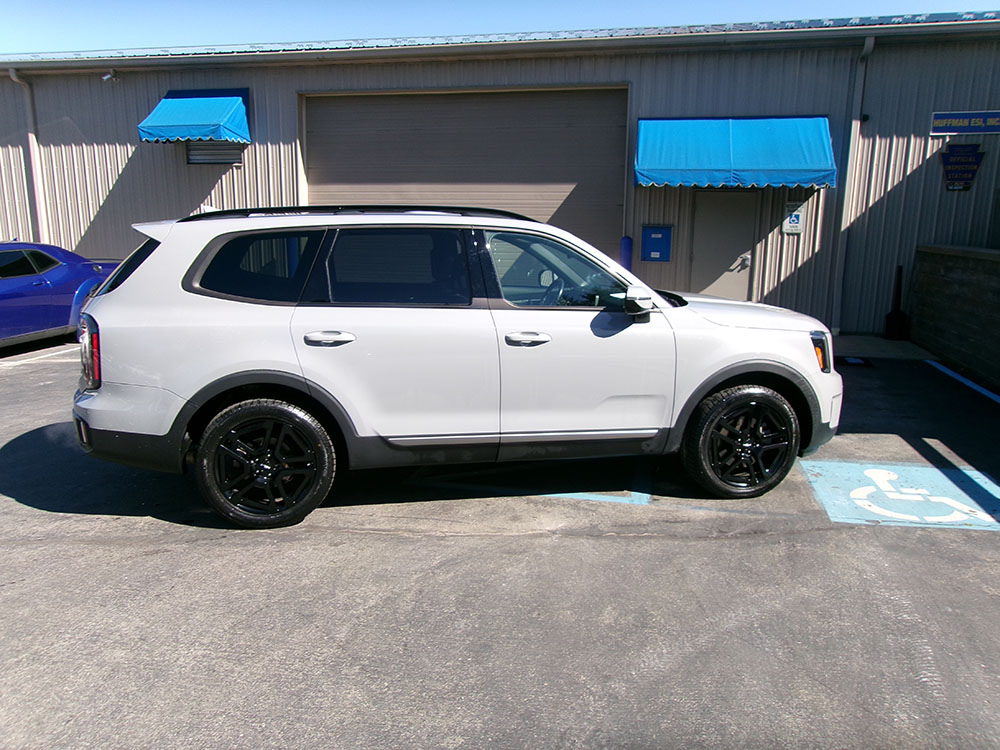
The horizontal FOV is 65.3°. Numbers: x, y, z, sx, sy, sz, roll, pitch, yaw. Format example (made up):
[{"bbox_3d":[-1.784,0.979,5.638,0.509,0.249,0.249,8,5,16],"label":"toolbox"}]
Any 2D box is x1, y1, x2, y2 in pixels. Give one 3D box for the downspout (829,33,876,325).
[{"bbox_3d":[5.127,-2.624,11.309,0.120,4.200,0.520,3,13,12],"label":"downspout"}]

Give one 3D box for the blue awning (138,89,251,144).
[{"bbox_3d":[-5.099,-4.355,13.046,1.500,0.900,0.880,3,13,12],"label":"blue awning"}]

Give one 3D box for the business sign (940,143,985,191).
[{"bbox_3d":[6.590,-2.966,11.146,0.590,0.660,0.050,3,13,12],"label":"business sign"}]

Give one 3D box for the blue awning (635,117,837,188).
[{"bbox_3d":[3.373,-3.252,11.327,2.720,1.030,0.980,3,13,12],"label":"blue awning"}]

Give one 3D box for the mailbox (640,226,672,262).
[{"bbox_3d":[2.450,-2.052,12.216,0.460,0.560,0.180,3,13,12],"label":"mailbox"}]

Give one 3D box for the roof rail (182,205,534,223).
[{"bbox_3d":[-0.793,-0.921,4.511,2.080,0.110,0.060,-1,12,-10],"label":"roof rail"}]

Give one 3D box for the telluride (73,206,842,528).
[{"bbox_3d":[-0.150,-0.231,5.409,5.000,1.790,2.030,-1,12,-10],"label":"telluride"}]

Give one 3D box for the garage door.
[{"bbox_3d":[-0.661,-2.751,12.985,5.400,3.680,0.080,3,13,12],"label":"garage door"}]

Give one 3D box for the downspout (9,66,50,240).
[{"bbox_3d":[-8.525,-3.326,14.234,0.120,4.200,0.520,3,13,12],"label":"downspout"}]

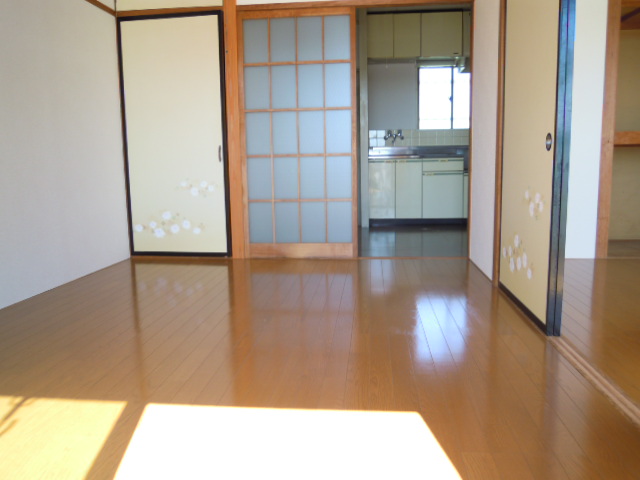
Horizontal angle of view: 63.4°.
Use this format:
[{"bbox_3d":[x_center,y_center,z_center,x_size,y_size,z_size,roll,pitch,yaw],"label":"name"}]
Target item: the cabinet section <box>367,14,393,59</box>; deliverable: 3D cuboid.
[{"bbox_3d":[0.685,-2.270,5.930,0.303,0.471,0.370,0,8,6],"label":"cabinet section"}]

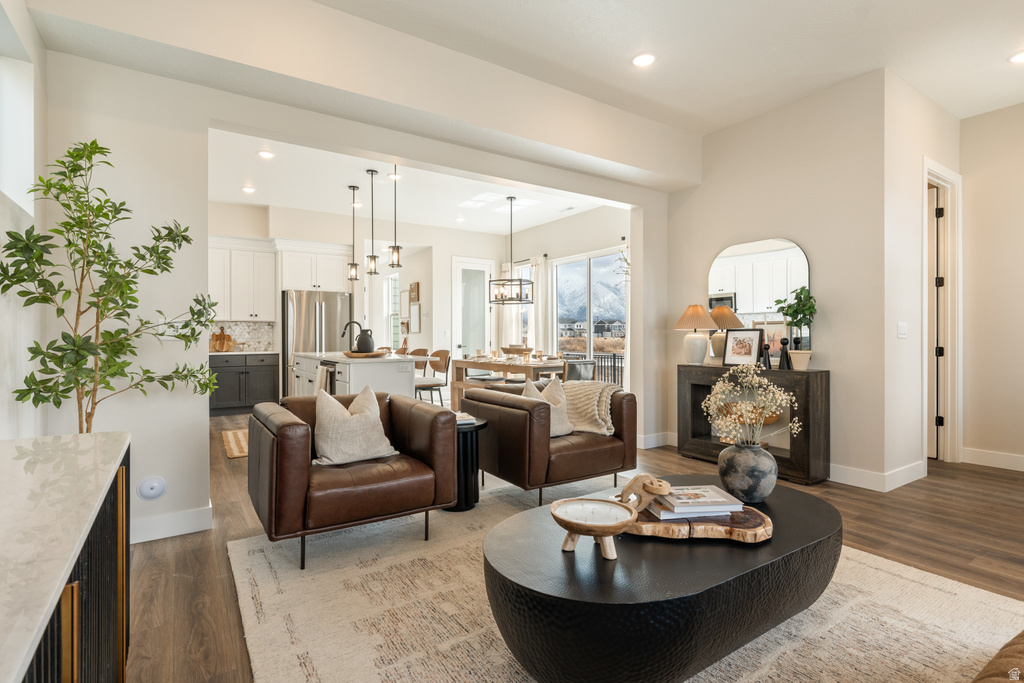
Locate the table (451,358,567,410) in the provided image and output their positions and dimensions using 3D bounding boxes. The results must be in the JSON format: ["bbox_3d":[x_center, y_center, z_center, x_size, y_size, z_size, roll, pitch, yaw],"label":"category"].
[{"bbox_3d":[0.083,0.693,6.773,0.960,0.775,2.160,0,0,-32],"label":"table"}]

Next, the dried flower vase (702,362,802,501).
[{"bbox_3d":[1.030,0.390,2.090,0.390,0.585,0.380,0,0,-34],"label":"dried flower vase"}]

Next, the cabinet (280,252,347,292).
[{"bbox_3d":[-3.180,-1.080,7.700,0.930,0.620,0.580,0,0,-34],"label":"cabinet"}]

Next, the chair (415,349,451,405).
[{"bbox_3d":[-0.960,0.585,5.250,0.520,0.970,0.470,0,0,-34],"label":"chair"}]

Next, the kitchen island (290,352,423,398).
[{"bbox_3d":[-1.760,0.613,5.500,0.880,0.914,2.550,0,0,-34],"label":"kitchen island"}]

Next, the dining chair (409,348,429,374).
[{"bbox_3d":[-1.272,0.595,5.620,0.520,0.970,0.490,0,0,-32],"label":"dining chair"}]

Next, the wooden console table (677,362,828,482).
[{"bbox_3d":[2.032,0.655,4.212,0.300,0.849,1.200,0,0,-32],"label":"wooden console table"}]

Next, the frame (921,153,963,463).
[{"bbox_3d":[3.579,-0.193,4.094,0.860,2.545,0.150,0,0,-32],"label":"frame"}]

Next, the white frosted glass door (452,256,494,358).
[{"bbox_3d":[-0.690,-0.210,8.700,0.880,2.560,0.150,0,0,-34],"label":"white frosted glass door"}]

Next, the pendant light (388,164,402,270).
[{"bbox_3d":[-1.217,-1.370,5.050,0.140,1.200,0.140,0,0,-32],"label":"pendant light"}]

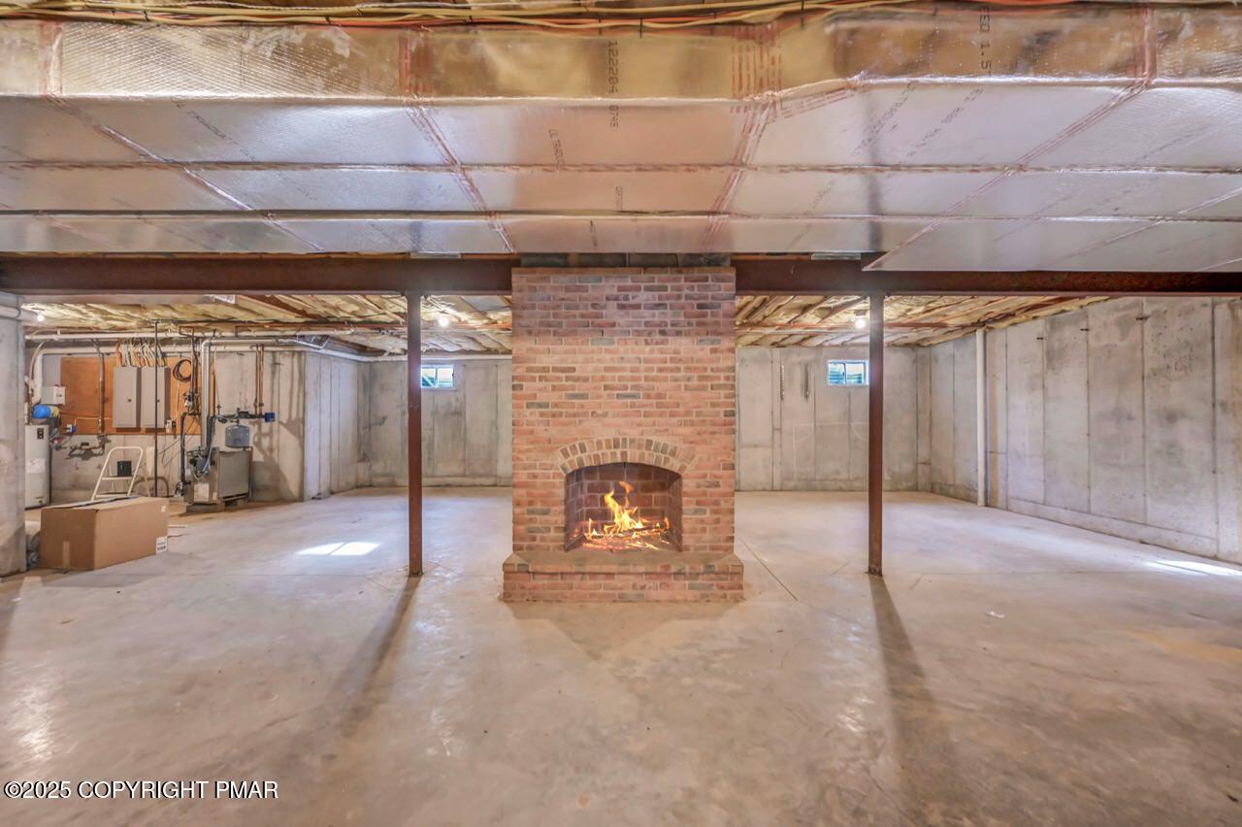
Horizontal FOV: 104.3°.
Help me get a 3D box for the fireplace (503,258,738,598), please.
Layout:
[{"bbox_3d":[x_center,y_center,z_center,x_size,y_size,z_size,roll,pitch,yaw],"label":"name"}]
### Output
[{"bbox_3d":[0.020,0.110,4.040,1.730,2.470,1.150,0,0,0],"label":"fireplace"}]

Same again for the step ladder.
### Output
[{"bbox_3d":[-6.450,0.895,6.250,0.460,0.930,0.520,0,0,-3],"label":"step ladder"}]

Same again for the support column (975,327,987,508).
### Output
[{"bbox_3d":[5.300,0.060,7.100,0.095,2.600,0.095,0,0,0],"label":"support column"}]

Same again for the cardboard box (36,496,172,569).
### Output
[{"bbox_3d":[-4.755,1.090,4.470,0.580,0.510,0.600,0,0,7],"label":"cardboard box"}]

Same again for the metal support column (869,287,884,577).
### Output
[{"bbox_3d":[2.140,0.177,4.050,0.108,2.335,0.108,0,0,0],"label":"metal support column"}]

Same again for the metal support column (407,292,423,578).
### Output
[{"bbox_3d":[-1.720,0.177,4.050,0.108,2.335,0.108,0,0,0],"label":"metal support column"}]

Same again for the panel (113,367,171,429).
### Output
[{"bbox_3d":[-7.270,-0.240,7.360,0.800,0.910,0.100,0,0,0],"label":"panel"}]

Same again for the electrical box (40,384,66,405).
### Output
[{"bbox_3d":[-8.870,-0.281,7.560,0.260,0.280,0.110,0,0,0],"label":"electrical box"}]

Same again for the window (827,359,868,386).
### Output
[{"bbox_3d":[4.100,-0.726,8.700,0.740,0.470,0.100,0,0,3],"label":"window"}]

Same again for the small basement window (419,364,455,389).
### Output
[{"bbox_3d":[-3.500,-0.712,9.200,0.720,0.470,0.100,0,0,3],"label":"small basement window"}]

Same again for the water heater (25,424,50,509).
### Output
[{"bbox_3d":[-8.690,0.775,7.000,0.530,1.180,0.530,0,0,6],"label":"water heater"}]

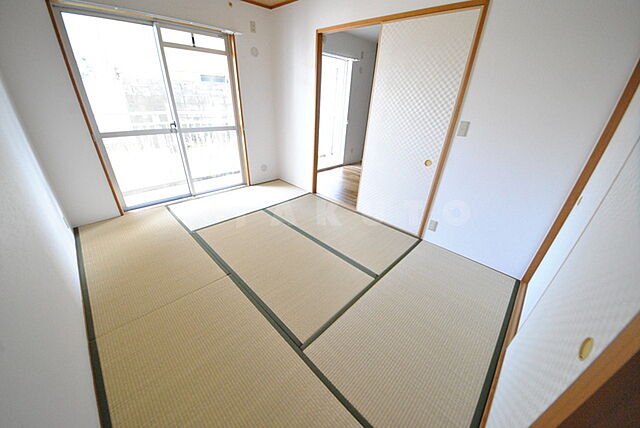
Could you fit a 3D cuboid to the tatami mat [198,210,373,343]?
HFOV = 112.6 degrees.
[{"bbox_3d":[-0.433,0.397,2.109,1.721,0.050,0.844,26,35,36],"label":"tatami mat"}]

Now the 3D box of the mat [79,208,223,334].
[{"bbox_3d":[-1.671,0.339,2.050,1.705,0.050,0.812,26,35,36],"label":"mat"}]

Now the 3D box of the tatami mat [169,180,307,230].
[{"bbox_3d":[-1.071,-0.199,3.180,0.846,0.050,1.720,26,35,36],"label":"tatami mat"}]

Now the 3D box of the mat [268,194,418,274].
[{"bbox_3d":[0.180,0.137,2.698,1.721,0.050,0.840,26,35,36],"label":"mat"}]

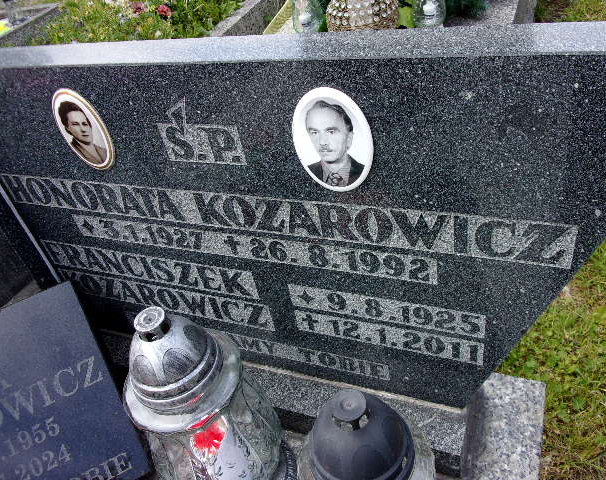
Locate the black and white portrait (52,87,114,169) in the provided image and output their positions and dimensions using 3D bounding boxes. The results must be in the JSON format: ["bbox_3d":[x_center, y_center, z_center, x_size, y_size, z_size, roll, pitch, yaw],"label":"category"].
[{"bbox_3d":[-0.283,-0.136,0.660,0.080,0.115,0.011,7,39,22],"label":"black and white portrait"}]

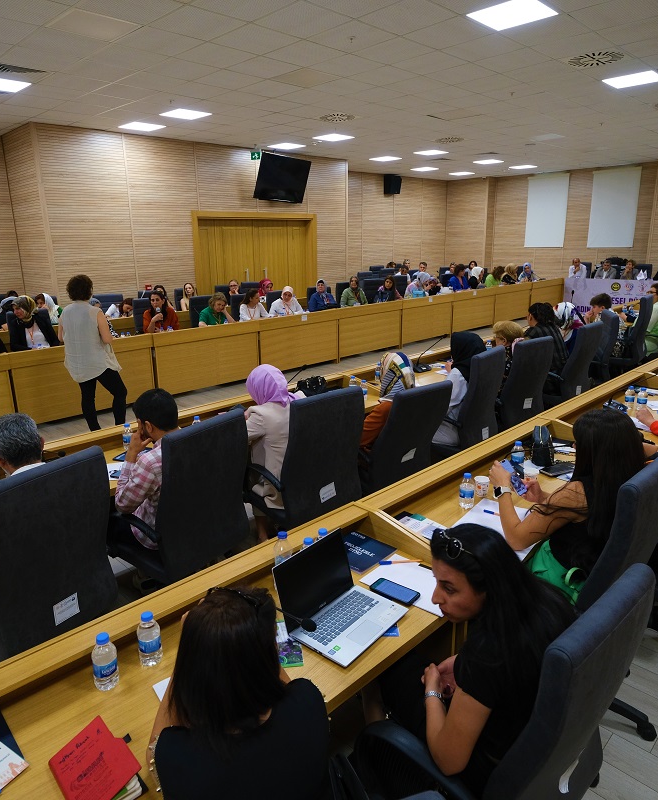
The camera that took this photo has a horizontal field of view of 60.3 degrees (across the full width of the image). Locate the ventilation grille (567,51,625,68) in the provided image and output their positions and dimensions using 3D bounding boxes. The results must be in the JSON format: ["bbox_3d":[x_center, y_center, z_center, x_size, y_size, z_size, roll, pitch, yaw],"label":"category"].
[{"bbox_3d":[2.810,-3.580,5.938,0.550,0.040,0.550,-1,16,0],"label":"ventilation grille"}]

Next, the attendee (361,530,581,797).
[{"bbox_3d":[0.313,0.885,1.689,0.800,1.200,0.520,7,17,26],"label":"attendee"}]

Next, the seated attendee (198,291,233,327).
[{"bbox_3d":[-1.467,-0.861,7.687,0.780,1.151,0.520,14,21,43],"label":"seated attendee"}]

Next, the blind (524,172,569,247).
[{"bbox_3d":[6.500,-5.619,16.964,1.221,2.034,0.060,14,22,43],"label":"blind"}]

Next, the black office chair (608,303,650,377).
[{"bbox_3d":[3.682,-0.771,7.285,0.620,1.150,0.680,-15,21,-40],"label":"black office chair"}]

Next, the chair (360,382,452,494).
[{"bbox_3d":[0.394,0.345,3.928,0.630,1.080,0.740,-12,19,-34],"label":"chair"}]

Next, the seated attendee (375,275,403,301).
[{"bbox_3d":[1.177,-1.706,10.786,0.550,1.260,0.800,-11,18,-31],"label":"seated attendee"}]

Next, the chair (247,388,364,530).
[{"bbox_3d":[-0.181,0.465,3.428,0.630,1.150,0.700,-13,19,-35],"label":"chair"}]

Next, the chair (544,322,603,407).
[{"bbox_3d":[2.244,-0.241,5.625,0.620,1.090,0.680,-16,21,-42],"label":"chair"}]

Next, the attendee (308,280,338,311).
[{"bbox_3d":[0.003,-1.371,9.540,0.500,1.240,0.800,-12,19,-34],"label":"attendee"}]

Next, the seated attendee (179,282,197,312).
[{"bbox_3d":[-2.245,-1.331,9.561,0.500,1.245,0.800,-11,19,-32],"label":"seated attendee"}]

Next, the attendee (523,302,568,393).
[{"bbox_3d":[2.083,-0.289,5.636,0.550,1.290,0.850,-11,18,-31],"label":"attendee"}]

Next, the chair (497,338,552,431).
[{"bbox_3d":[1.530,-0.017,5.054,0.630,1.110,0.700,-13,19,-35],"label":"chair"}]

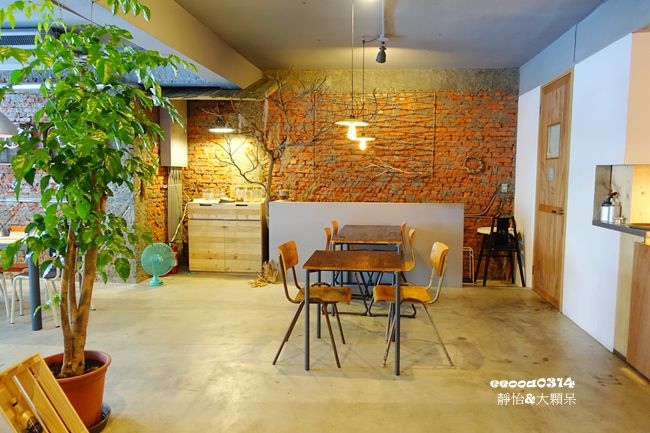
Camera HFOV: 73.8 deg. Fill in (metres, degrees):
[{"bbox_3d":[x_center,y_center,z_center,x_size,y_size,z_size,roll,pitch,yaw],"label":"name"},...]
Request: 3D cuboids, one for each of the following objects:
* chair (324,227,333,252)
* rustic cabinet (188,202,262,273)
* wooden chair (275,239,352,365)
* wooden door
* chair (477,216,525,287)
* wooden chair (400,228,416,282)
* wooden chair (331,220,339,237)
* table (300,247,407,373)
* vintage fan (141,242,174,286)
[{"bbox_3d":[0.229,0.527,4.517,0.486,0.846,0.557,1,6,7],"label":"chair"},{"bbox_3d":[-1.351,0.285,6.171,1.053,0.970,0.423,1,6,7],"label":"rustic cabinet"},{"bbox_3d":[-0.073,0.638,3.328,0.571,0.870,0.479,1,6,7],"label":"wooden chair"},{"bbox_3d":[2.440,-0.256,4.654,0.061,2.348,0.832,1,6,7],"label":"wooden door"},{"bbox_3d":[2.276,0.443,5.613,0.522,0.902,0.465,1,6,7],"label":"chair"},{"bbox_3d":[0.683,0.531,4.457,0.486,0.846,0.557,1,6,7],"label":"wooden chair"},{"bbox_3d":[0.328,0.460,5.158,0.486,0.846,0.522,1,6,7],"label":"wooden chair"},{"bbox_3d":[0.233,0.699,3.307,0.694,0.750,0.651,1,6,7],"label":"table"},{"bbox_3d":[-2.089,0.603,5.413,0.410,0.530,0.280,-4,7,-36],"label":"vintage fan"}]

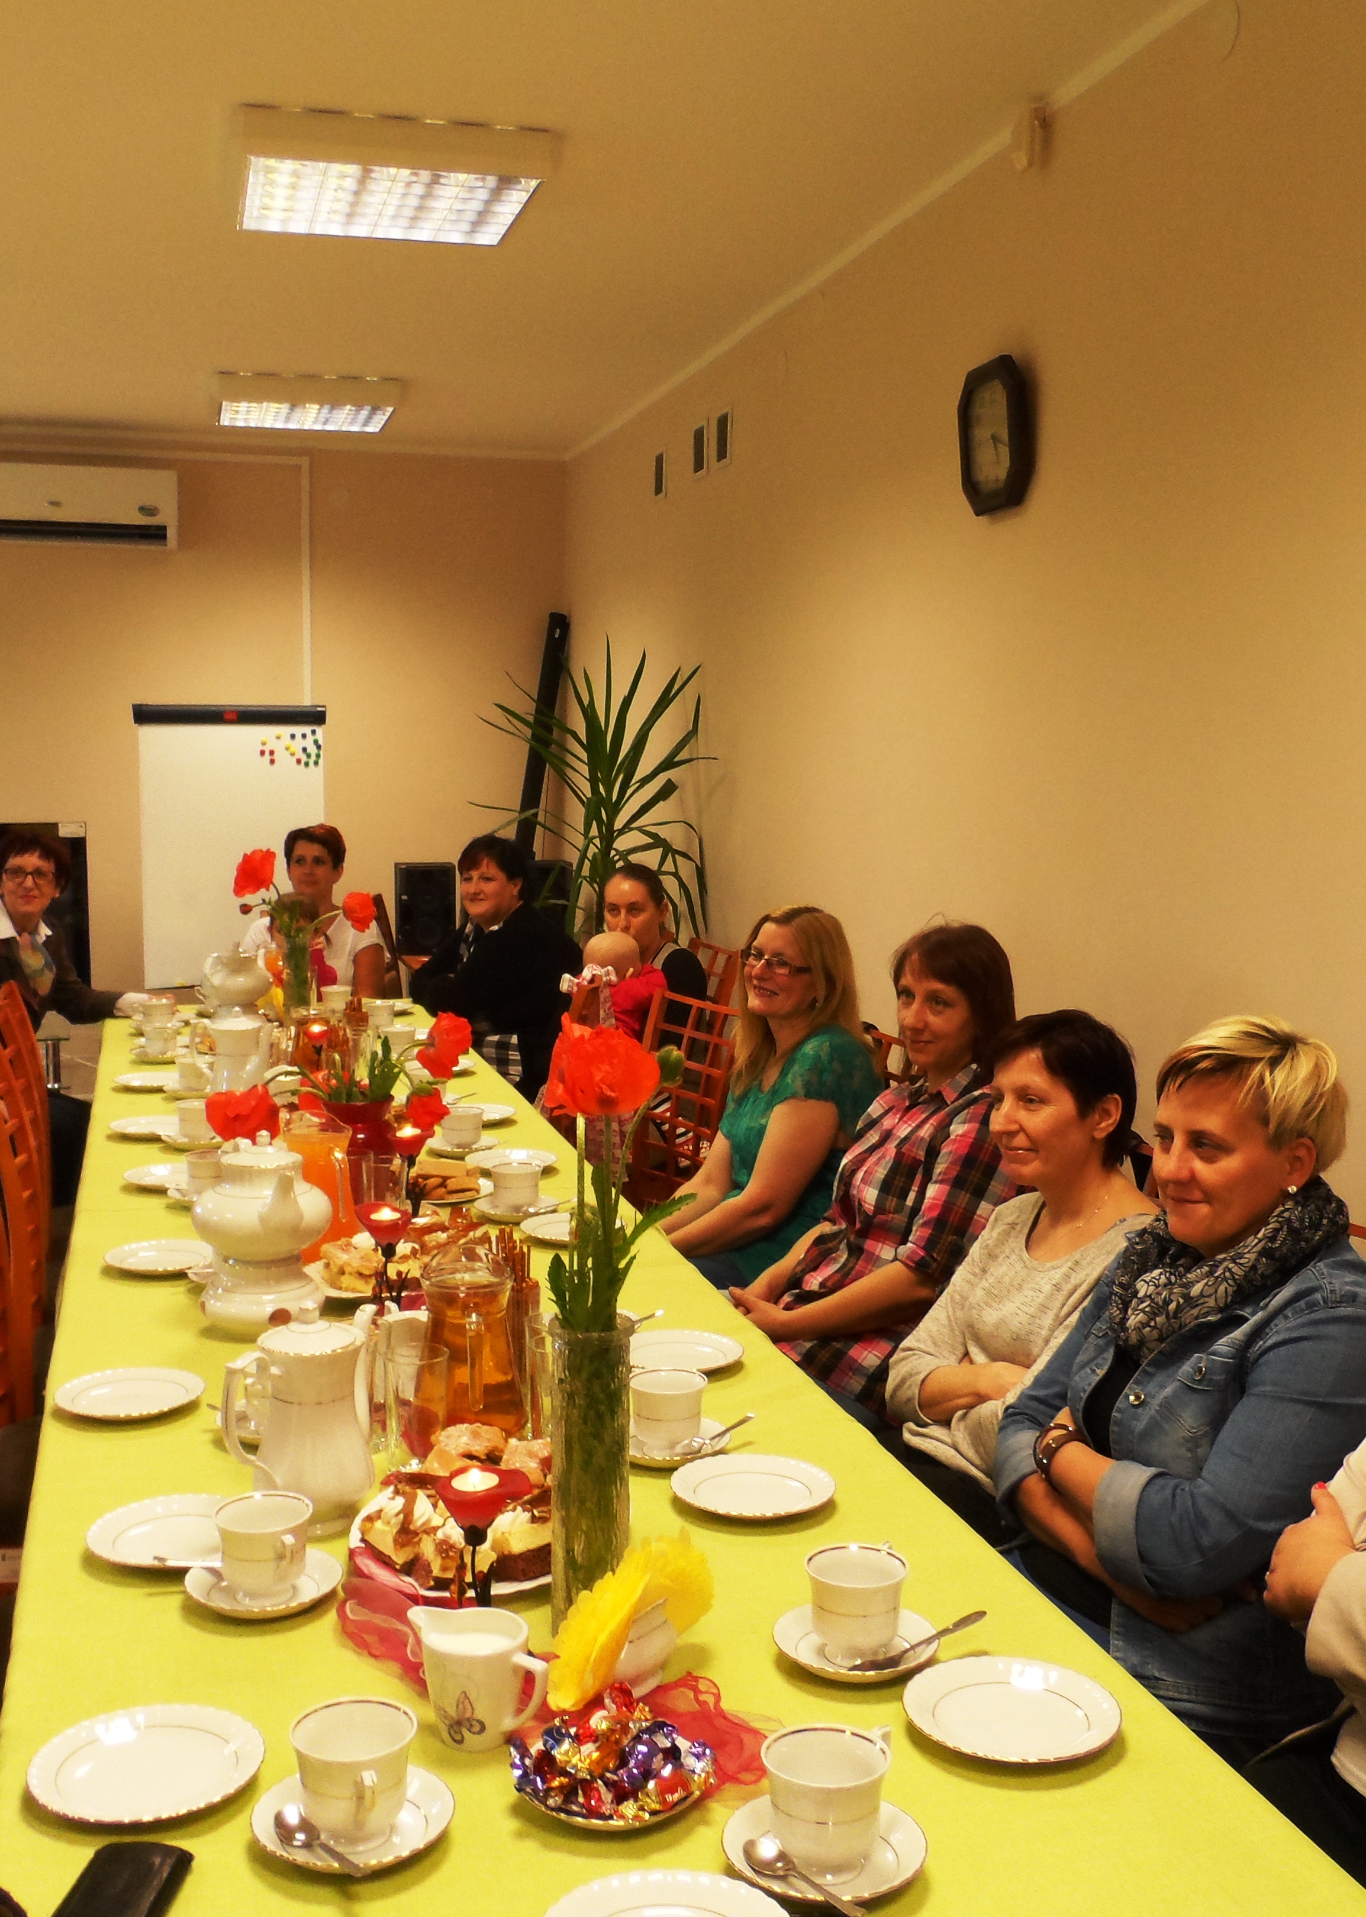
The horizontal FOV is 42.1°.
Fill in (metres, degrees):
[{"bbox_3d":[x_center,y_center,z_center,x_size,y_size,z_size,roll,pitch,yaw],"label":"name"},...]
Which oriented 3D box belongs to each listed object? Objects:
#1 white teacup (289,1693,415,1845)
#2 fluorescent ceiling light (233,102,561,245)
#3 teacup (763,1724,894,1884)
[{"bbox_3d":[-0.224,0.574,1.226,0.086,0.077,0.105,-3,7,-22],"label":"white teacup"},{"bbox_3d":[-0.670,-1.734,3.980,0.645,0.085,0.620,-2,6,-17],"label":"fluorescent ceiling light"},{"bbox_3d":[0.103,0.576,1.205,0.084,0.076,0.103,6,9,43],"label":"teacup"}]

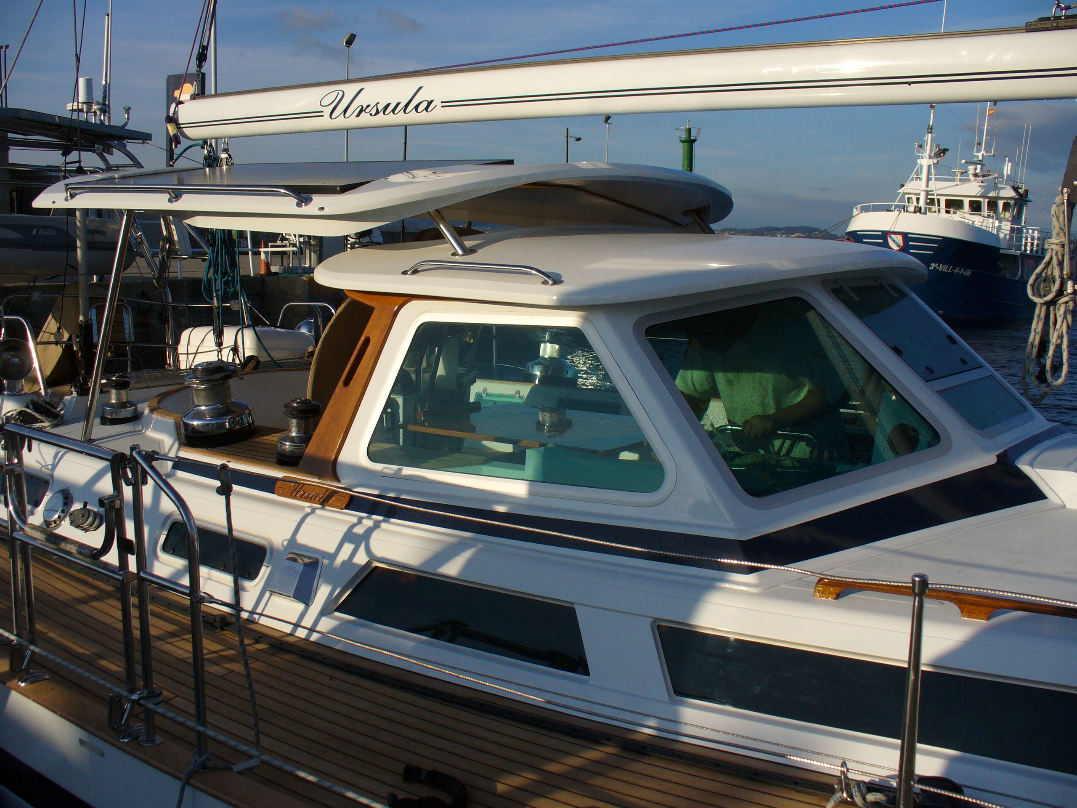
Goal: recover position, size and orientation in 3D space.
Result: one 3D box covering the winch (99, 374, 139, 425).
[{"bbox_3d":[-1.992,-0.028,5.461,0.188,0.227,0.188,0,9,0],"label":"winch"}]

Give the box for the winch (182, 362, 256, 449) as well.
[{"bbox_3d":[-1.301,-0.016,4.621,0.293,0.302,0.293,-4,15,1],"label":"winch"}]

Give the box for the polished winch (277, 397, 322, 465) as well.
[{"bbox_3d":[-0.875,0.098,4.240,0.190,0.231,0.190,0,10,0],"label":"polished winch"}]

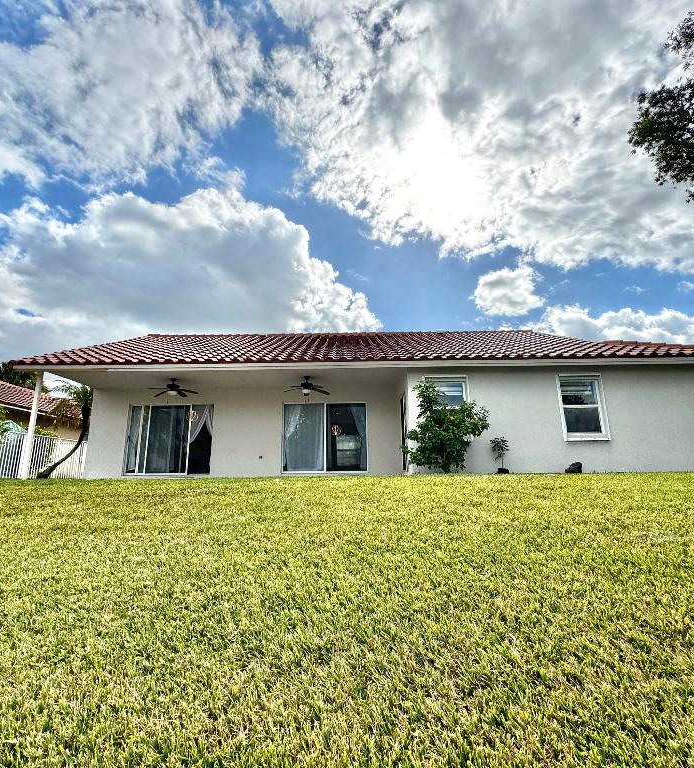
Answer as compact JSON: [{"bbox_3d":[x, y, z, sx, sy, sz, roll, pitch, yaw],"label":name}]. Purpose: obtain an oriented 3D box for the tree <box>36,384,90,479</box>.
[{"bbox_3d":[-8.948,1.432,13.305,1.930,3.220,2.000,-1,-11,0],"label":"tree"}]

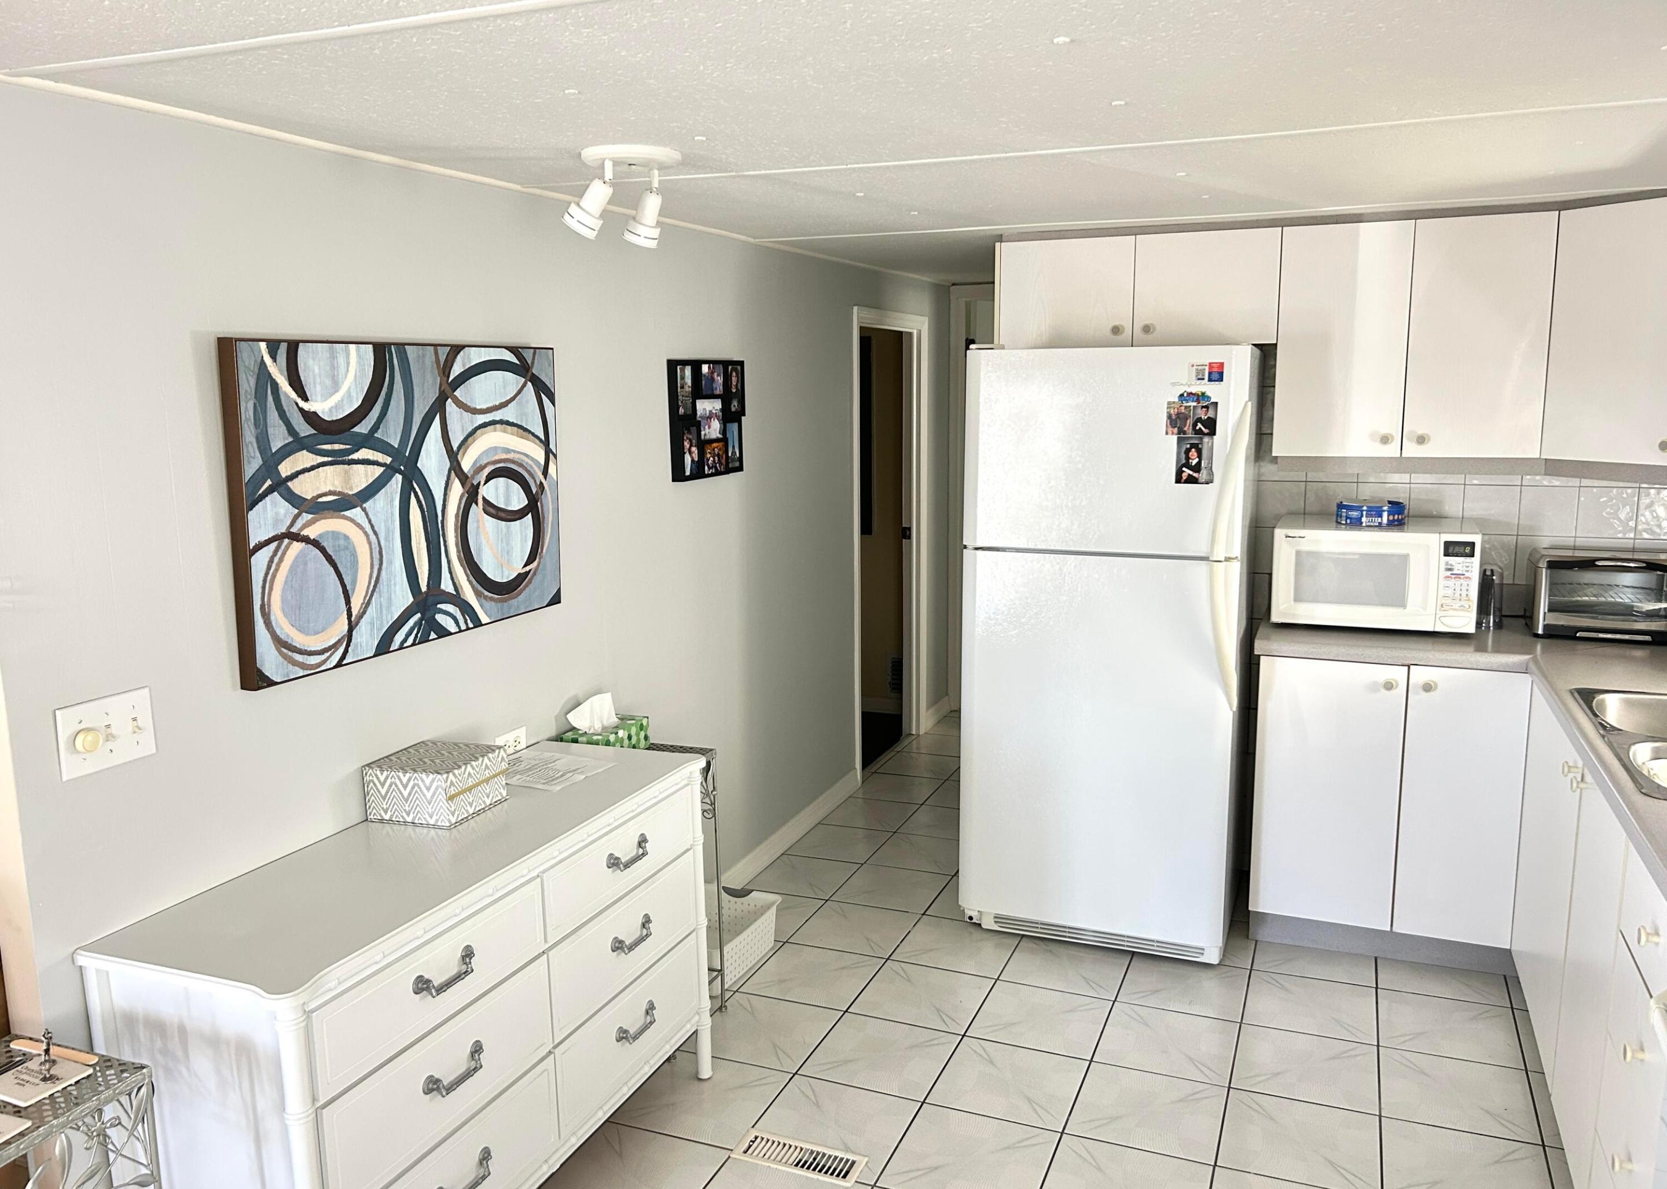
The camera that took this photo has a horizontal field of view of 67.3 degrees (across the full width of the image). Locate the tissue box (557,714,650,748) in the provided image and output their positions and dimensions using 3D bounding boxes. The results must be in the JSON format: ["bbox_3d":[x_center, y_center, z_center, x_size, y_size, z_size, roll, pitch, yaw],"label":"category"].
[{"bbox_3d":[-0.578,0.373,3.161,0.117,0.081,0.231,3,11,22],"label":"tissue box"}]

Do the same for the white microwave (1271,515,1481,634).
[{"bbox_3d":[1.627,-0.065,3.780,0.541,0.292,0.384,3,11,22],"label":"white microwave"}]

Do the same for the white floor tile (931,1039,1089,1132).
[{"bbox_3d":[0.422,1.167,2.995,0.321,0.010,0.321,3,10,22],"label":"white floor tile"}]

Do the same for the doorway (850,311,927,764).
[{"bbox_3d":[0.220,-0.226,5.379,0.115,1.924,0.868,3,11,22],"label":"doorway"}]

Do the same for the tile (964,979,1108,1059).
[{"bbox_3d":[0.546,1.115,3.292,0.321,0.010,0.321,3,10,22],"label":"tile"}]

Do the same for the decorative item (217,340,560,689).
[{"bbox_3d":[-0.860,-0.207,2.609,0.040,0.614,0.923,3,11,22],"label":"decorative item"}]

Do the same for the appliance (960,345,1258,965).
[{"bbox_3d":[0.868,0.125,3.860,0.774,1.744,0.782,3,10,22],"label":"appliance"}]

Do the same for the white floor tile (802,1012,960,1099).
[{"bbox_3d":[0.121,1.149,3.118,0.321,0.010,0.321,3,10,22],"label":"white floor tile"}]

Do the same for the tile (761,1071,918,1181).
[{"bbox_3d":[-0.003,1.198,2.812,0.320,0.010,0.320,3,11,22],"label":"tile"}]

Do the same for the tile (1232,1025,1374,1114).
[{"bbox_3d":[1.145,1.147,3.033,0.320,0.010,0.320,3,11,22],"label":"tile"}]

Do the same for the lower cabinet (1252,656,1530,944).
[{"bbox_3d":[1.642,0.542,3.758,0.678,0.808,0.610,3,10,22],"label":"lower cabinet"}]

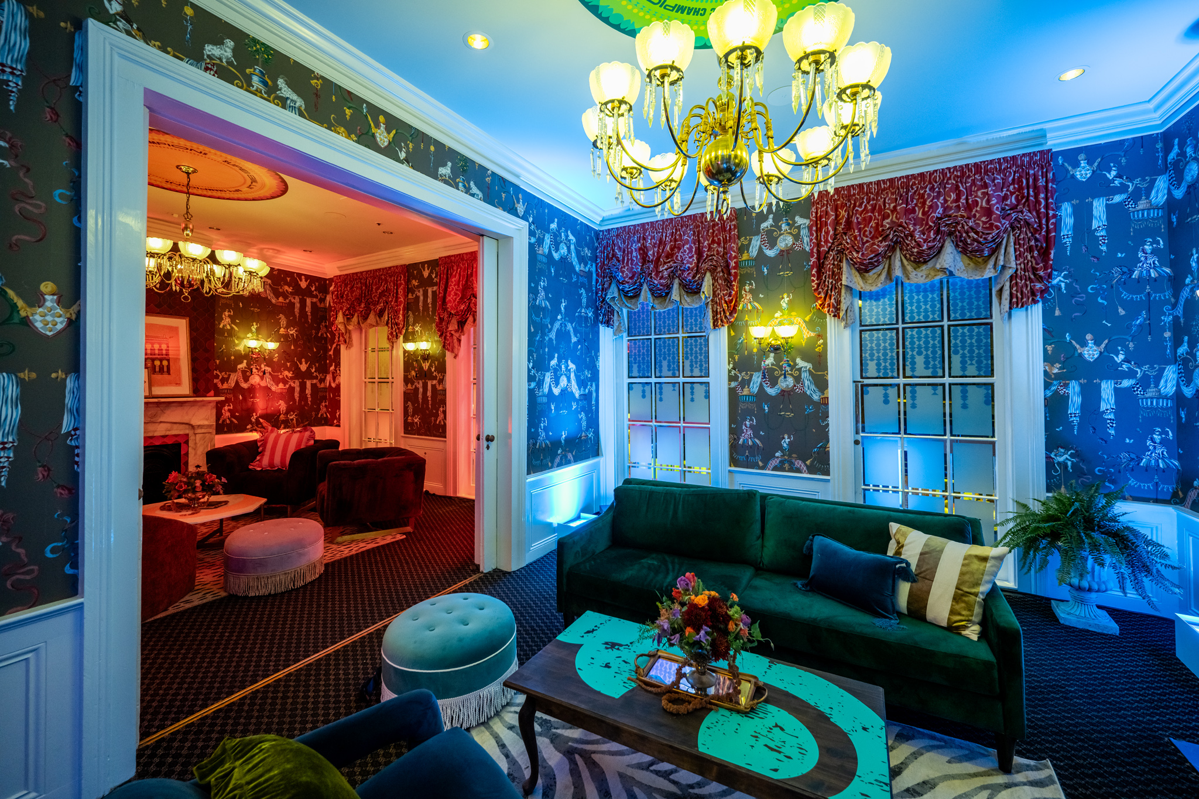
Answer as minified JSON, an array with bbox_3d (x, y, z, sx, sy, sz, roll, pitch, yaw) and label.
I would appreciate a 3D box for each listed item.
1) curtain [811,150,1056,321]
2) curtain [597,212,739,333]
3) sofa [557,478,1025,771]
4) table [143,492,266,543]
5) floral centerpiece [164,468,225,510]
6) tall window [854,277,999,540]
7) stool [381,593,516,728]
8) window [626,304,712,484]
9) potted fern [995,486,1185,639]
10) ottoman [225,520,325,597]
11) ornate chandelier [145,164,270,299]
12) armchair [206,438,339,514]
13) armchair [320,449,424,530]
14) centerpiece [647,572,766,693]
[{"bbox_3d":[2.420,-1.166,3.537,1.479,1.046,0.167,1,2,30],"label":"curtain"},{"bbox_3d":[0.642,-1.223,4.562,1.414,1.041,0.167,1,2,30],"label":"curtain"},{"bbox_3d":[0.902,1.032,2.683,2.128,0.780,0.904,1,2,30],"label":"sofa"},{"bbox_3d":[-3.673,1.186,4.193,1.085,0.388,1.085,0,1,-23],"label":"table"},{"bbox_3d":[-3.641,0.791,4.195,0.426,0.372,0.426,1,2,30],"label":"floral centerpiece"},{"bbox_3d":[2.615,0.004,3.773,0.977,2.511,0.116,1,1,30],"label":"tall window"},{"bbox_3d":[-0.739,1.259,2.347,0.659,0.400,0.659,0,1,0],"label":"stool"},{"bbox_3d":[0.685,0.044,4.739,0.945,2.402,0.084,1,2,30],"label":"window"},{"bbox_3d":[3.121,1.011,3.018,0.837,0.868,0.822,1,1,30],"label":"potted fern"},{"bbox_3d":[-2.499,1.187,3.603,0.623,0.433,0.623,1,2,30],"label":"ottoman"},{"bbox_3d":[-3.464,-1.392,3.906,1.110,1.094,1.110,1,2,30],"label":"ornate chandelier"},{"bbox_3d":[-3.905,0.928,5.627,0.914,0.791,0.914,0,1,-5],"label":"armchair"},{"bbox_3d":[-2.435,0.957,4.986,0.891,0.791,0.853,-1,1,-29],"label":"armchair"},{"bbox_3d":[0.401,0.858,1.728,0.403,0.426,0.380,1,1,30],"label":"centerpiece"}]

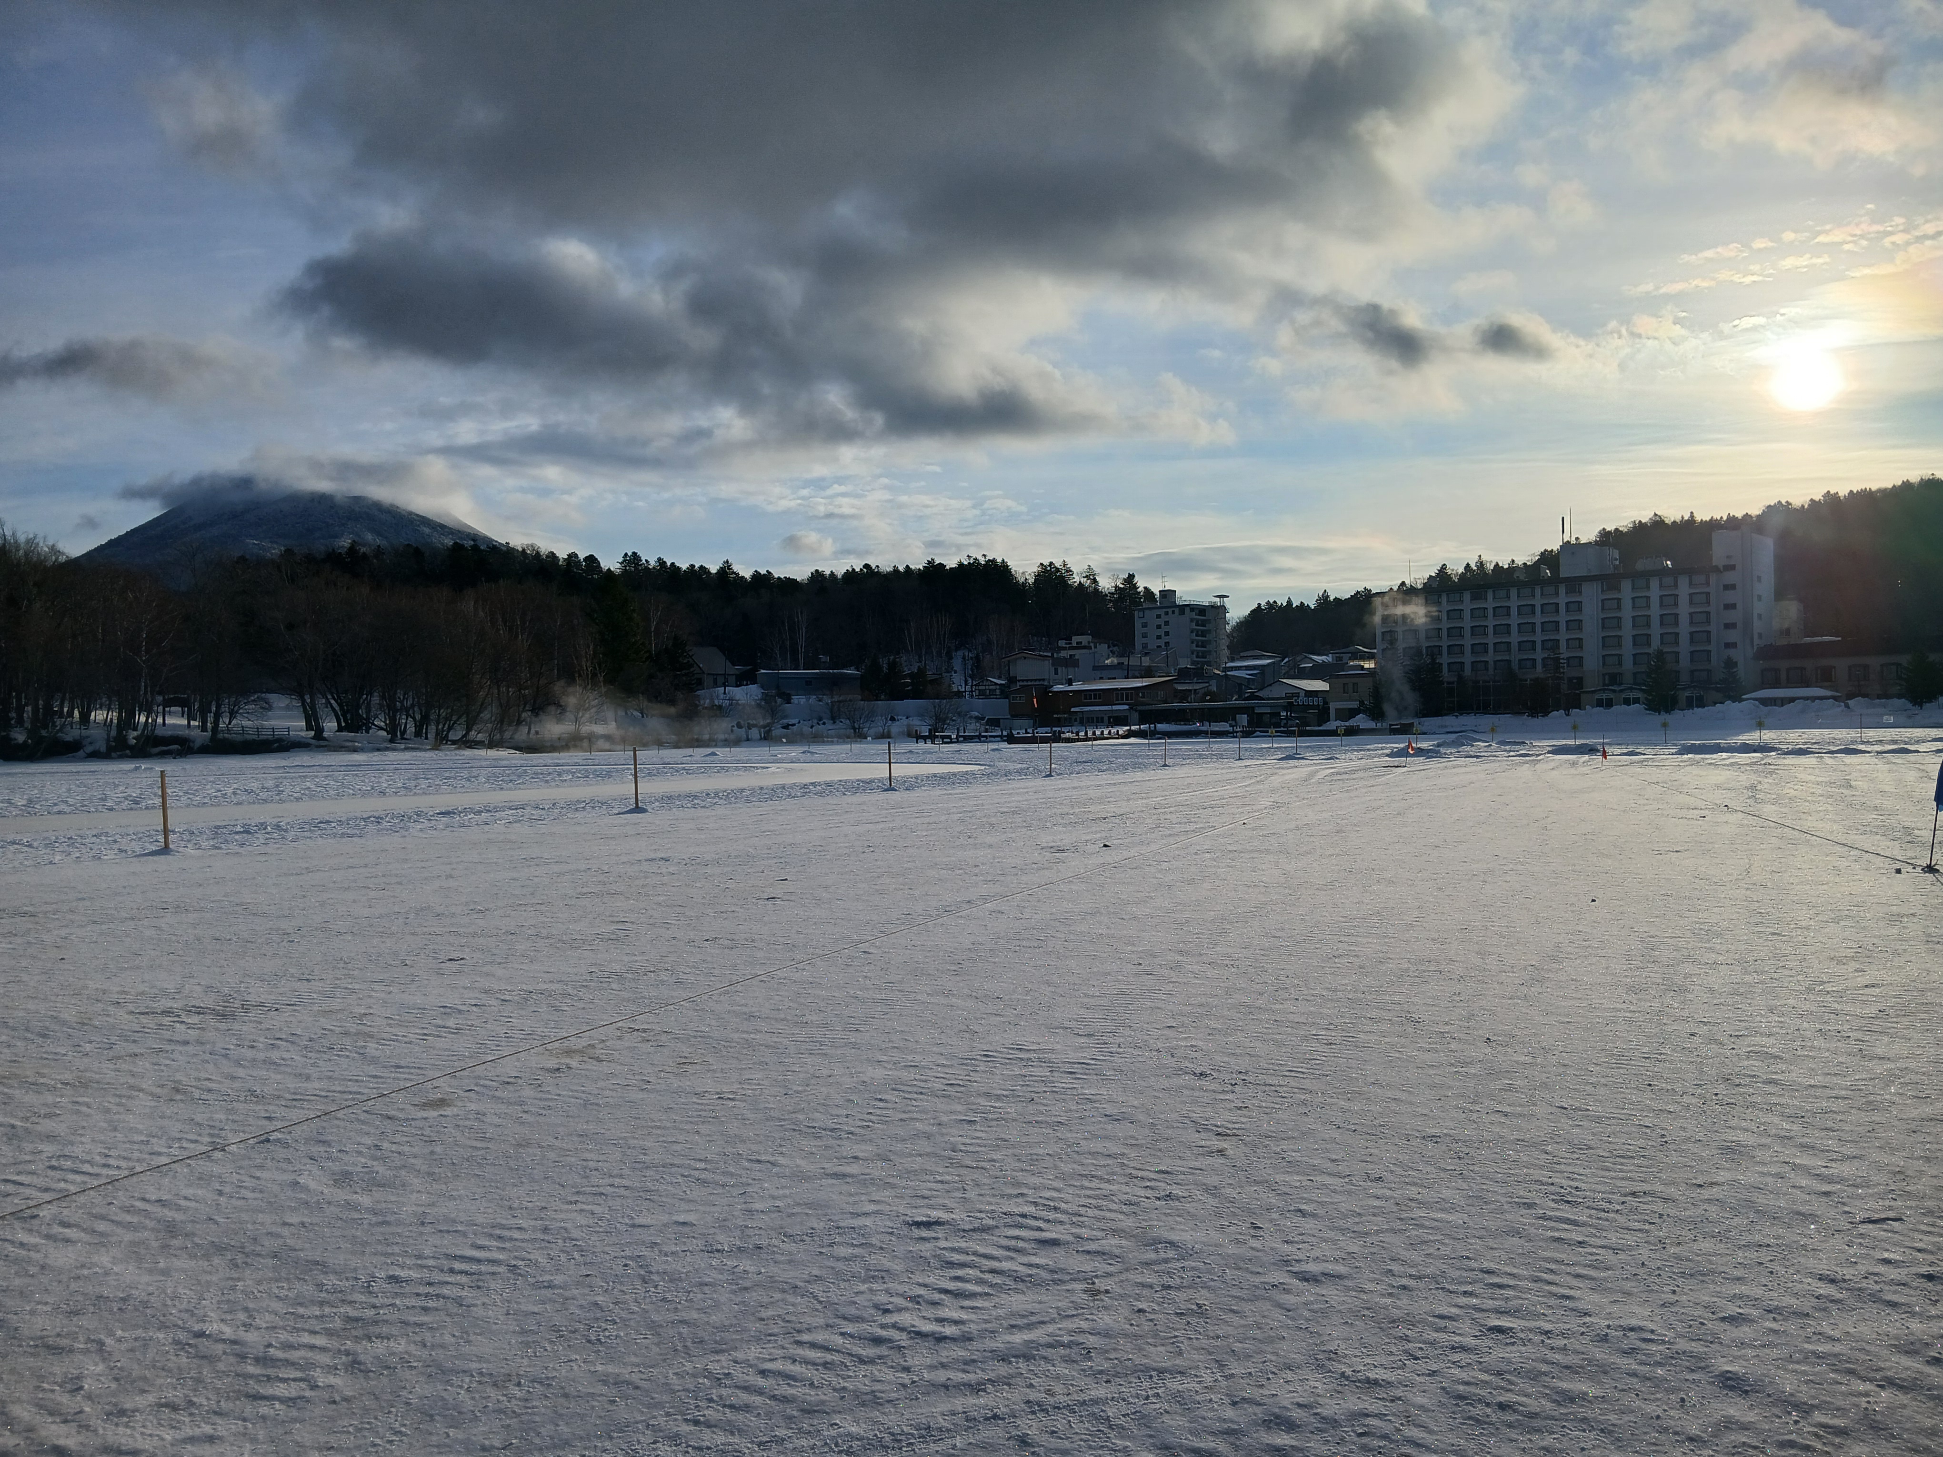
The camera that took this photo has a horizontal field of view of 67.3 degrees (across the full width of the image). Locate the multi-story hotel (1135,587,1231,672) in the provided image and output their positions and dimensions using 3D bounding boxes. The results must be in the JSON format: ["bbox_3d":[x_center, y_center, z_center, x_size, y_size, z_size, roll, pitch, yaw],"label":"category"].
[{"bbox_3d":[59.500,-26.800,412.900,16.000,24.000,20.200,-1,0,-41],"label":"multi-story hotel"}]

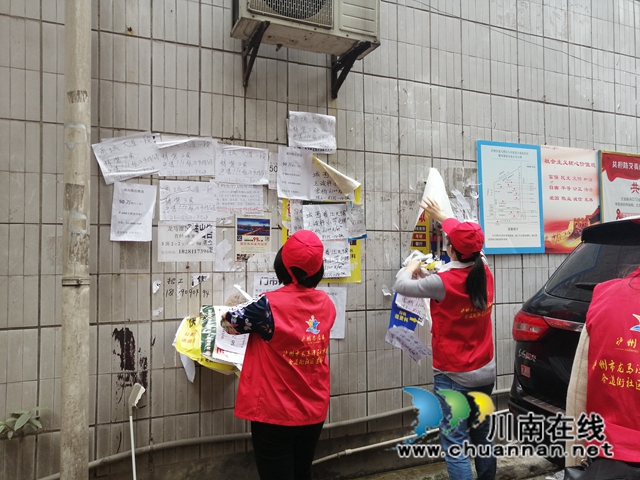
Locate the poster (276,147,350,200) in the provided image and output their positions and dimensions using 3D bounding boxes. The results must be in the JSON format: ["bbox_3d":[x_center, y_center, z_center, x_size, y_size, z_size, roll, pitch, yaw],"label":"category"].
[{"bbox_3d":[-0.011,-0.392,2.963,0.485,0.298,0.040,1,-2,-24],"label":"poster"}]

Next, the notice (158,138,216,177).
[{"bbox_3d":[-0.703,-0.443,2.640,0.294,0.212,0.015,-4,0,-24],"label":"notice"}]

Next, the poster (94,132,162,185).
[{"bbox_3d":[-0.964,-0.417,2.521,0.305,0.208,0.015,-19,7,-24],"label":"poster"}]

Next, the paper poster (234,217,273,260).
[{"bbox_3d":[-0.369,-0.019,2.787,0.210,0.275,0.015,1,-3,-23],"label":"paper poster"}]

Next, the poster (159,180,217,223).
[{"bbox_3d":[-0.691,-0.205,2.639,0.296,0.210,0.015,0,-2,-24],"label":"poster"}]

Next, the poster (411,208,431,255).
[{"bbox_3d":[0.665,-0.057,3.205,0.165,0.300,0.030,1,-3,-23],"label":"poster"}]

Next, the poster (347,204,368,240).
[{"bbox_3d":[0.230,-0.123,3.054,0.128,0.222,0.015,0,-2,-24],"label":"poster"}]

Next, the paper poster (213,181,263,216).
[{"bbox_3d":[-0.452,-0.229,2.760,0.290,0.207,0.015,0,-2,-23],"label":"paper poster"}]

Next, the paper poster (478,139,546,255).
[{"bbox_3d":[1.384,-0.304,3.579,0.612,0.795,0.020,-1,-1,-24],"label":"paper poster"}]

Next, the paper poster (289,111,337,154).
[{"bbox_3d":[-0.038,-0.639,2.953,0.298,0.214,0.020,1,-3,-23],"label":"paper poster"}]

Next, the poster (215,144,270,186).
[{"bbox_3d":[-0.428,-0.415,2.764,0.300,0.206,0.015,0,-2,-24],"label":"poster"}]

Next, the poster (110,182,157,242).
[{"bbox_3d":[-0.949,-0.144,2.541,0.212,0.300,0.020,4,-4,-23],"label":"poster"}]

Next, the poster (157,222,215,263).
[{"bbox_3d":[-0.696,0.008,2.631,0.298,0.210,0.015,0,-2,-24],"label":"poster"}]

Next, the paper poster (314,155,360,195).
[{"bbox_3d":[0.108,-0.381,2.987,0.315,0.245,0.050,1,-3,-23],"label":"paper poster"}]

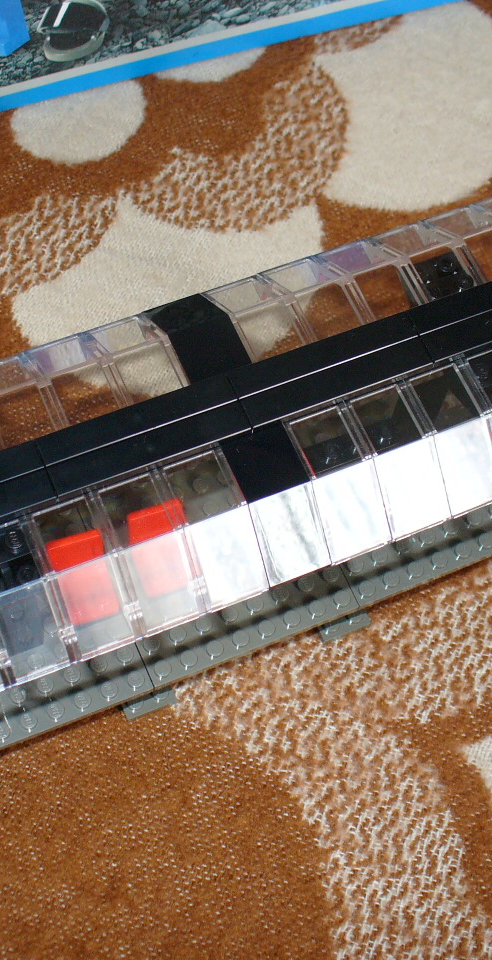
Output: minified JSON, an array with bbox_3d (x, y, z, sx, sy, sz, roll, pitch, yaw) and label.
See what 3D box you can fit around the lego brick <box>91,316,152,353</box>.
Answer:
[{"bbox_3d":[-0.029,-0.034,0.336,0.016,0.006,0.021,-20,28,-13],"label":"lego brick"}]

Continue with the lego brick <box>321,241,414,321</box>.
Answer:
[{"bbox_3d":[0.033,-0.049,0.347,0.016,0.017,0.036,-20,70,-13],"label":"lego brick"}]

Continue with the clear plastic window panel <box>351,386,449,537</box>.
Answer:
[{"bbox_3d":[0.035,-0.007,0.329,0.016,0.015,0.037,-20,68,-13],"label":"clear plastic window panel"}]

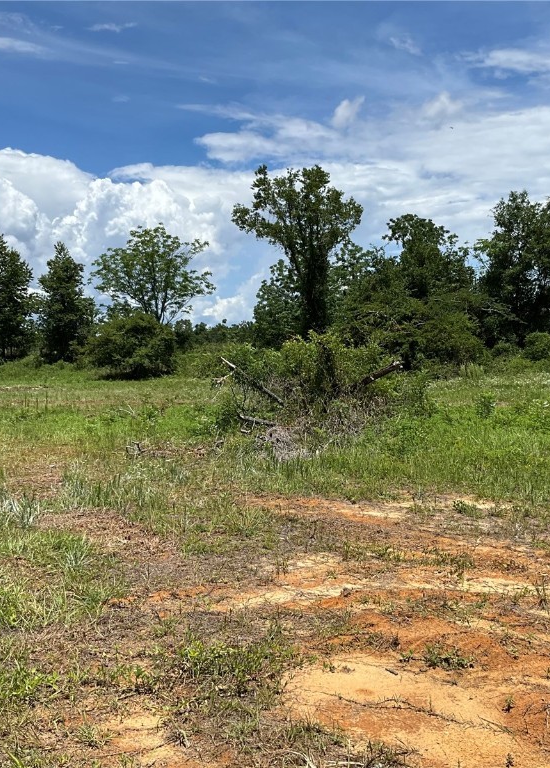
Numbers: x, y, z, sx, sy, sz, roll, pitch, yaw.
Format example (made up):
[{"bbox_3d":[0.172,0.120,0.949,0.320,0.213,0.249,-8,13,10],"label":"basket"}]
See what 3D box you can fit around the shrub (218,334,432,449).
[{"bbox_3d":[0.830,0.100,15.200,3.700,2.000,2.800,0,2,0],"label":"shrub"}]

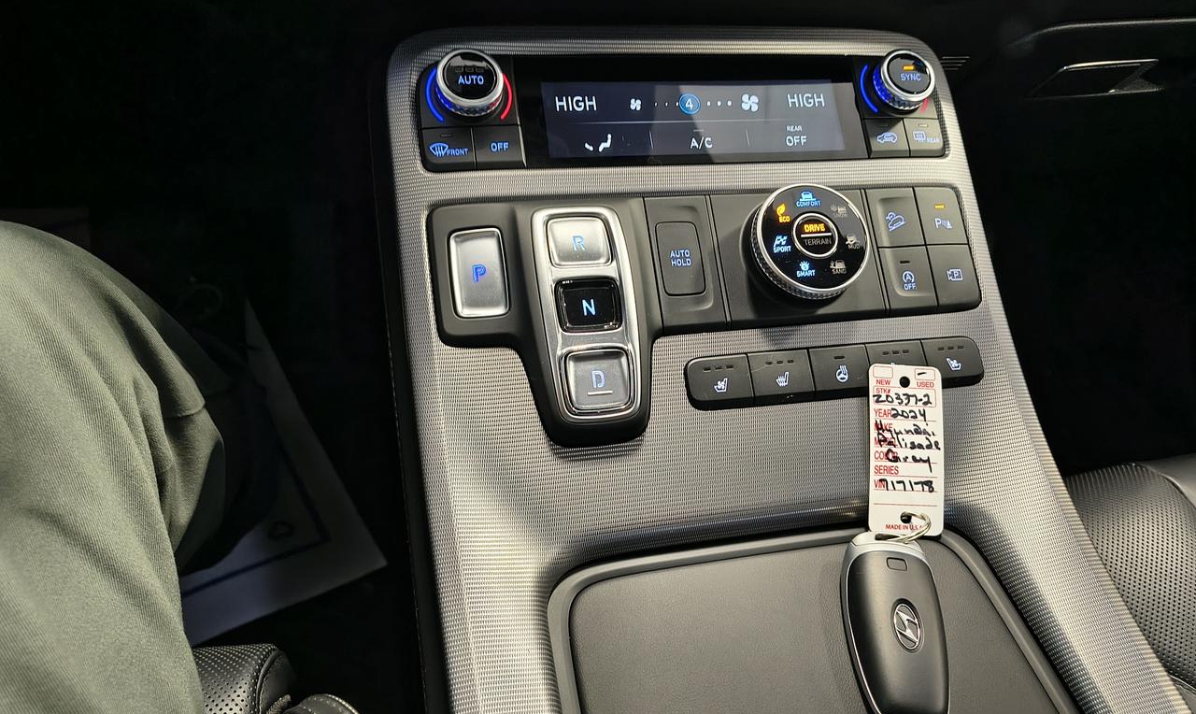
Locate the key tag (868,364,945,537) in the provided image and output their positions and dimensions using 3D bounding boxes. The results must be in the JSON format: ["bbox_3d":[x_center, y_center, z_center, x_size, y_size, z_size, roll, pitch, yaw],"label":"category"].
[{"bbox_3d":[0.138,0.041,0.370,0.036,0.002,0.077,8,76,-9],"label":"key tag"}]

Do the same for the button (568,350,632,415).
[{"bbox_3d":[0.000,0.011,0.349,0.026,0.009,0.026,-5,78,-12],"label":"button"}]

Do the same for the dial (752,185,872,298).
[{"bbox_3d":[0.093,-0.050,0.371,0.053,0.017,0.053,-5,78,-12],"label":"dial"}]

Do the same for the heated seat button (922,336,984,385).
[{"bbox_3d":[0.165,0.003,0.390,0.029,0.008,0.022,-5,78,-12],"label":"heated seat button"}]

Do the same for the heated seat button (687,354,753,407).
[{"bbox_3d":[0.053,0.011,0.365,0.029,0.008,0.023,-5,78,-12],"label":"heated seat button"}]

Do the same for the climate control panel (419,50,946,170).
[{"bbox_3d":[0.048,-0.117,0.387,0.255,0.025,0.056,-5,78,-12],"label":"climate control panel"}]

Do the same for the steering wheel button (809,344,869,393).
[{"bbox_3d":[0.109,0.006,0.378,0.029,0.008,0.022,-5,78,-12],"label":"steering wheel button"}]

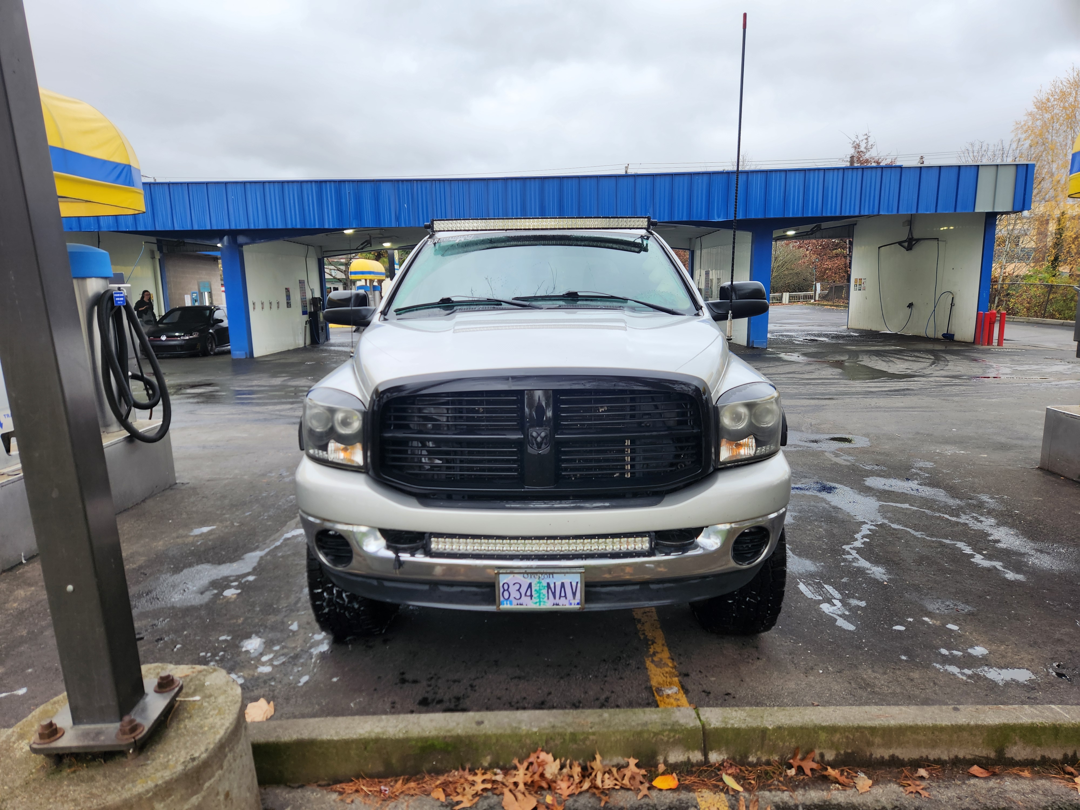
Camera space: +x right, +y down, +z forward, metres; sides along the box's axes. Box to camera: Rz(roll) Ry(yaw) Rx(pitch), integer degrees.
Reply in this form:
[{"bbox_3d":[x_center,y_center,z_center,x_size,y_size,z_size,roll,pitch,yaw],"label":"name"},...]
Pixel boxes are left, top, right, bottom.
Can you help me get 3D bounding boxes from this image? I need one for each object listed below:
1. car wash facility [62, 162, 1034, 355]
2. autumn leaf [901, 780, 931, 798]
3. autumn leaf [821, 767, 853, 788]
[{"bbox_3d":[-0.747,-4.087,21.516,25.180,4.200,8.200,-1,10,0],"label":"car wash facility"},{"bbox_3d":[1.259,1.289,2.409,0.105,0.020,0.085,-1,10,0],"label":"autumn leaf"},{"bbox_3d":[1.020,1.279,2.464,0.115,0.025,0.080,4,11,30],"label":"autumn leaf"}]

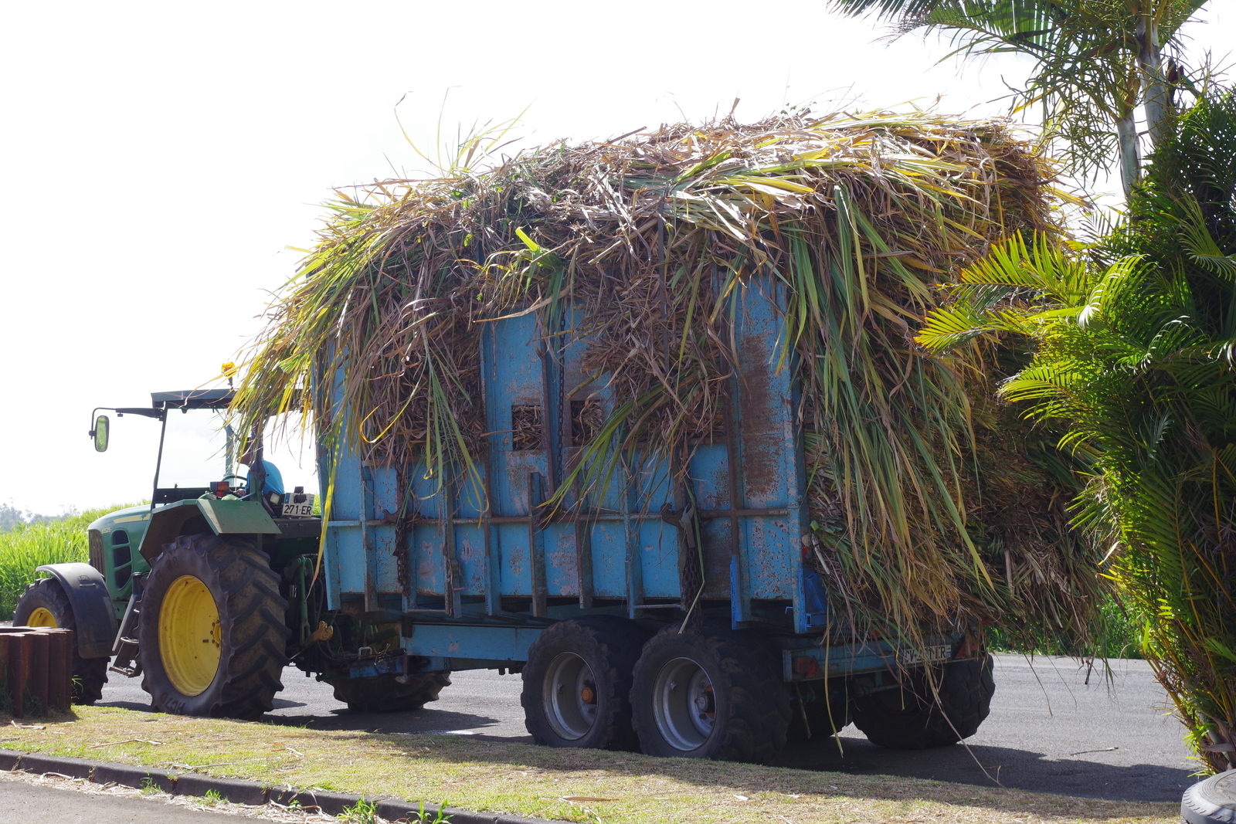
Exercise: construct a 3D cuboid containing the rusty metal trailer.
[{"bbox_3d":[0.025,0.820,16.390,2.550,3.310,6.300,-1,-3,-40],"label":"rusty metal trailer"}]

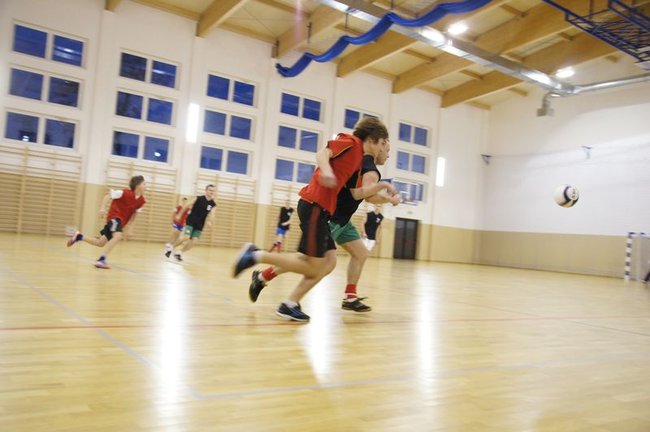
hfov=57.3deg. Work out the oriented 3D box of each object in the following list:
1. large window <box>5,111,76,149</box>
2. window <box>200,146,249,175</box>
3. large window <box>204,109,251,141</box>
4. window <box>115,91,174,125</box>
[{"bbox_3d":[-10.026,-3.009,21.020,2.250,0.970,0.140,6,-3,-36],"label":"large window"},{"bbox_3d":[-4.305,-2.400,25.698,2.296,0.965,0.150,6,-3,-36],"label":"window"},{"bbox_3d":[-4.101,-3.851,25.314,2.250,0.970,0.140,6,-3,-36],"label":"large window"},{"bbox_3d":[-7.123,-4.259,23.582,2.296,0.965,0.150,6,-3,-36],"label":"window"}]

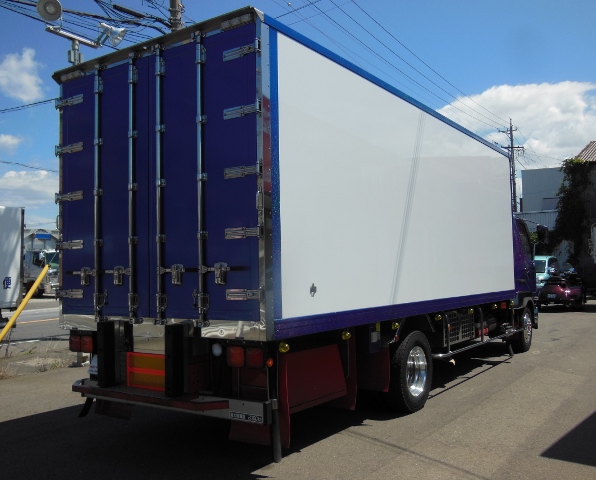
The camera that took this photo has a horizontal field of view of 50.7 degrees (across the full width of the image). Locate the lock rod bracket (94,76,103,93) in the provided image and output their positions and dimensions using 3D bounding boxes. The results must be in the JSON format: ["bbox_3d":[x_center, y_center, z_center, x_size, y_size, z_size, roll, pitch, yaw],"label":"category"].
[{"bbox_3d":[-1.812,-1.413,5.724,0.070,0.145,0.050,-3,-4,34],"label":"lock rod bracket"}]

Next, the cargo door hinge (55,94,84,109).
[{"bbox_3d":[-2.167,-1.310,5.961,0.350,0.090,0.055,-3,-4,34],"label":"cargo door hinge"}]

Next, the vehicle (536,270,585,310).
[{"bbox_3d":[10.351,1.898,24.600,1.650,1.300,3.800,-3,-3,27],"label":"vehicle"}]

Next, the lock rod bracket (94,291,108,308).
[{"bbox_3d":[-1.759,0.530,5.599,0.120,0.155,0.060,-3,-4,34],"label":"lock rod bracket"}]

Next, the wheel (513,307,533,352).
[{"bbox_3d":[3.936,1.548,11.127,0.240,0.845,0.845,-3,-4,33],"label":"wheel"}]

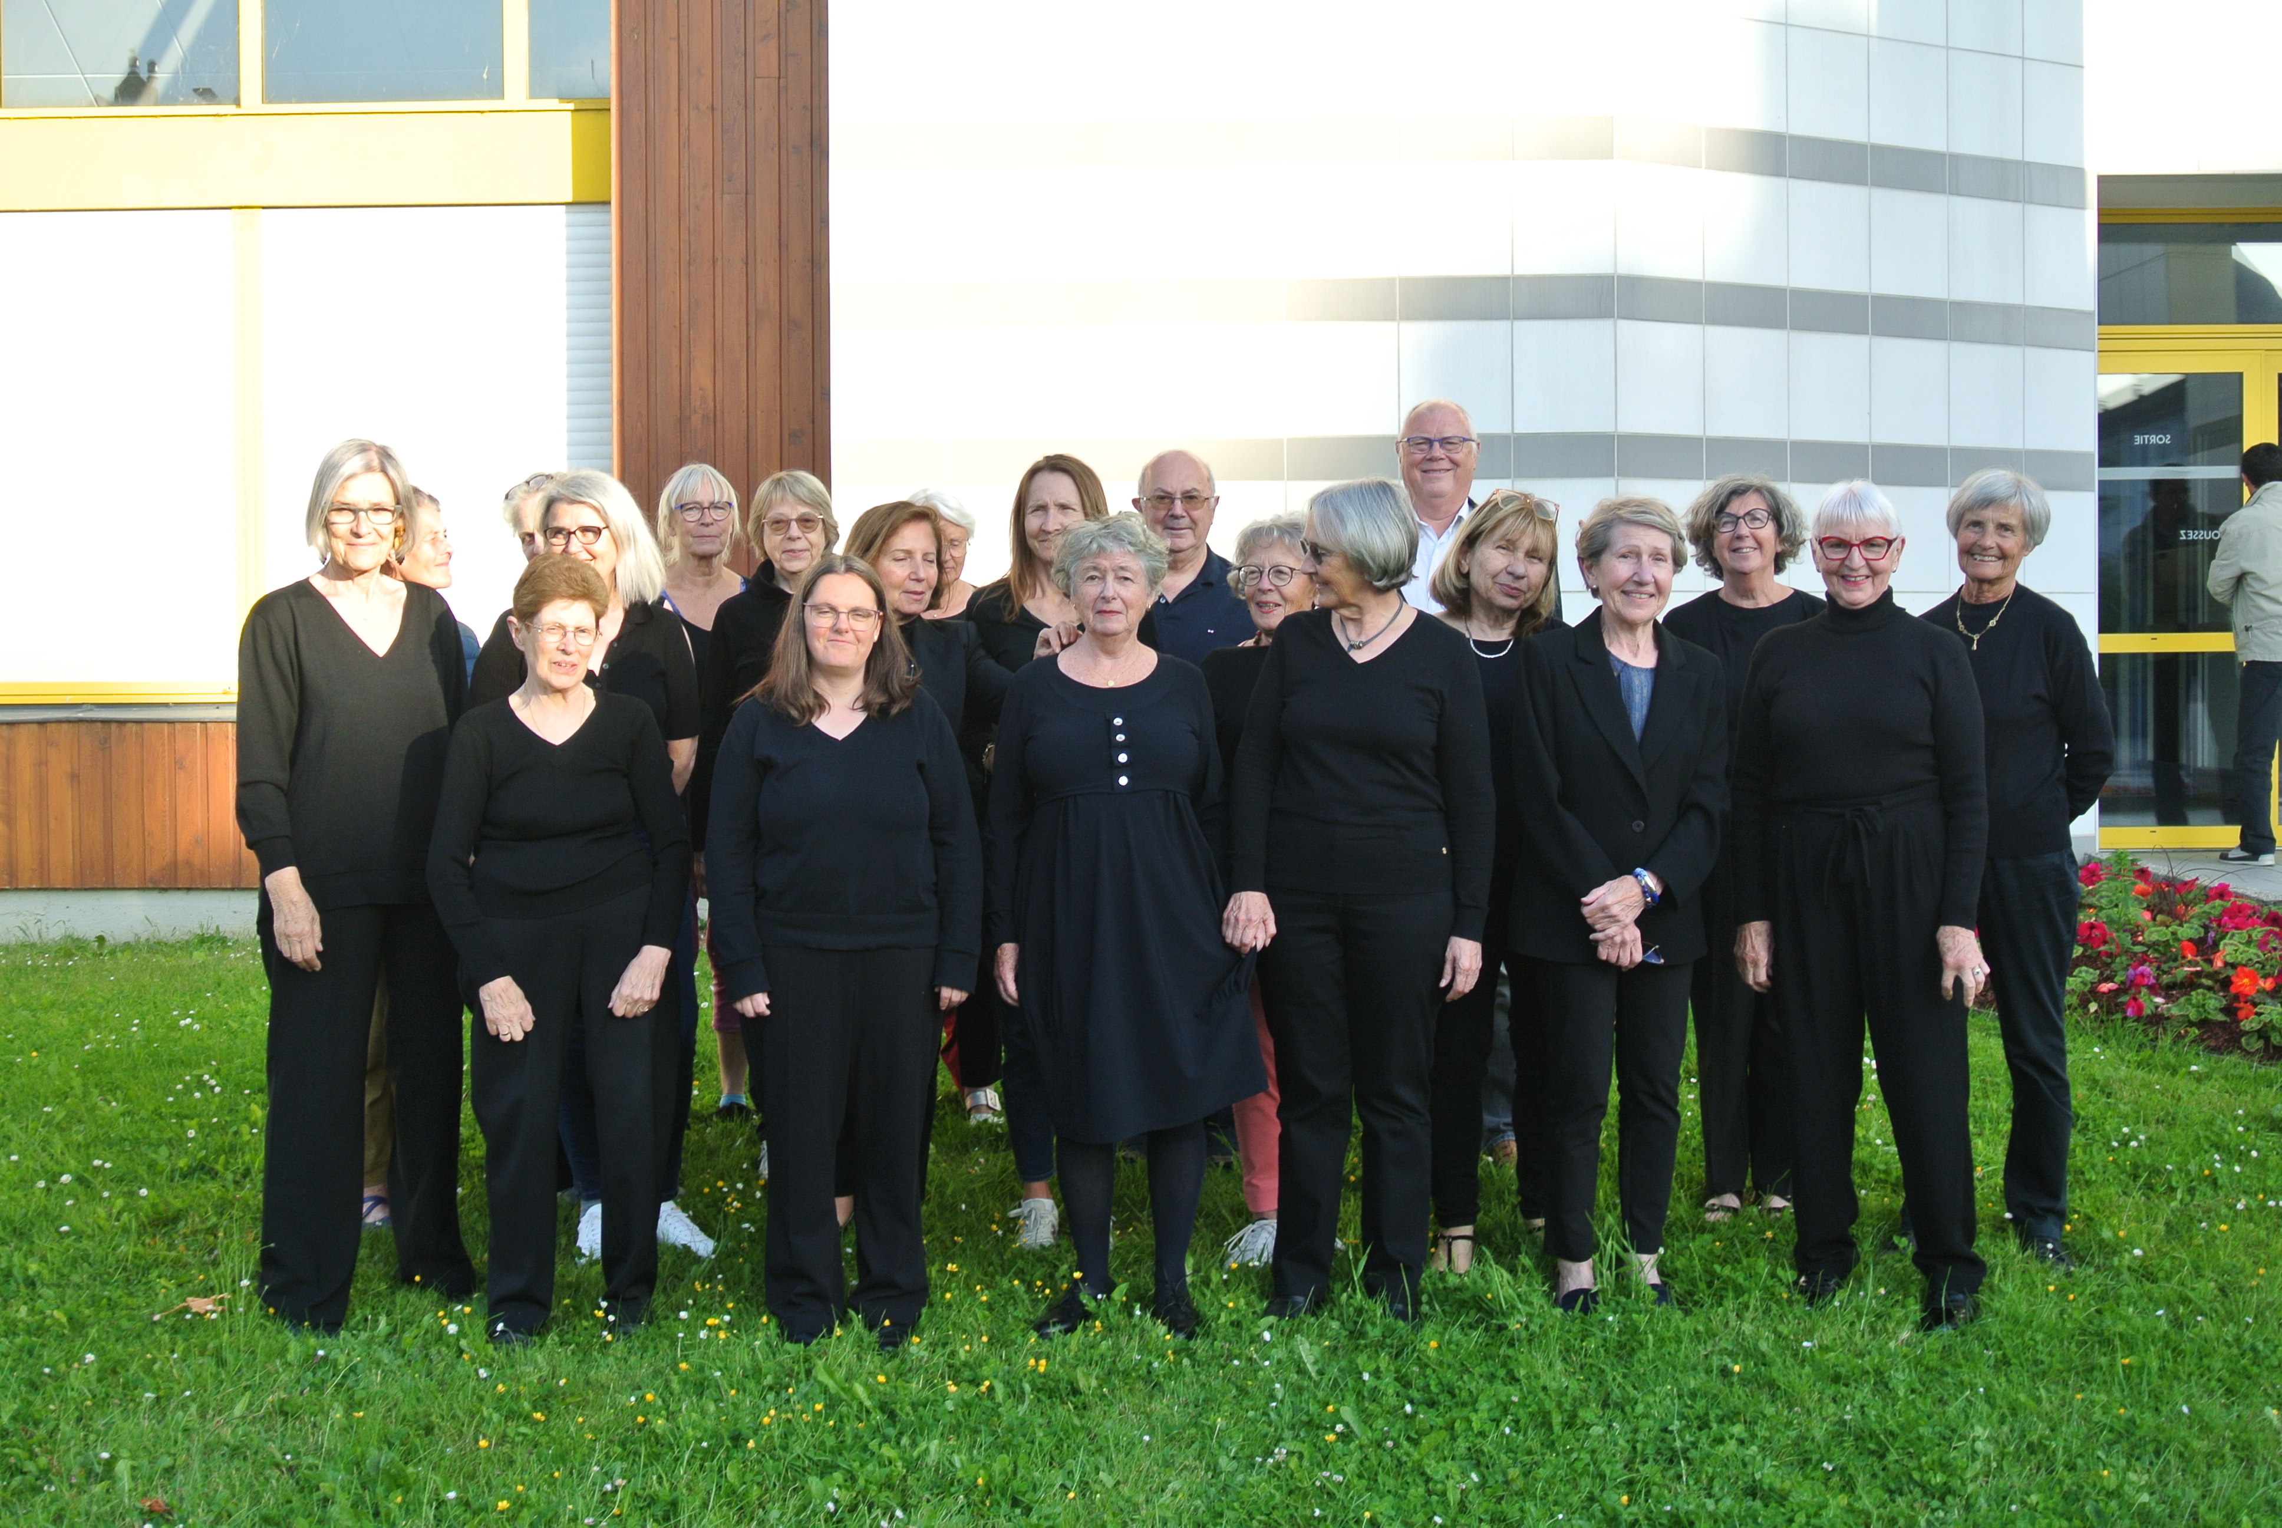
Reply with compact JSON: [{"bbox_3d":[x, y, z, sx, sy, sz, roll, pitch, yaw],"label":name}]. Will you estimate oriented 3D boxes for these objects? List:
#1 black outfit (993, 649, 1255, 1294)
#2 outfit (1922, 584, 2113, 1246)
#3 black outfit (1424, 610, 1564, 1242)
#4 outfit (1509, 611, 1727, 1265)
[{"bbox_3d":[-0.029,0.411,5.170,0.520,1.250,0.340,-1,2,0],"label":"black outfit"},{"bbox_3d":[1.826,0.323,5.680,0.480,1.420,0.340,0,3,14],"label":"outfit"},{"bbox_3d":[0.714,0.323,5.420,0.430,1.254,0.300,0,2,-3],"label":"black outfit"},{"bbox_3d":[0.930,0.341,5.200,0.420,1.279,0.320,0,2,-3],"label":"outfit"}]

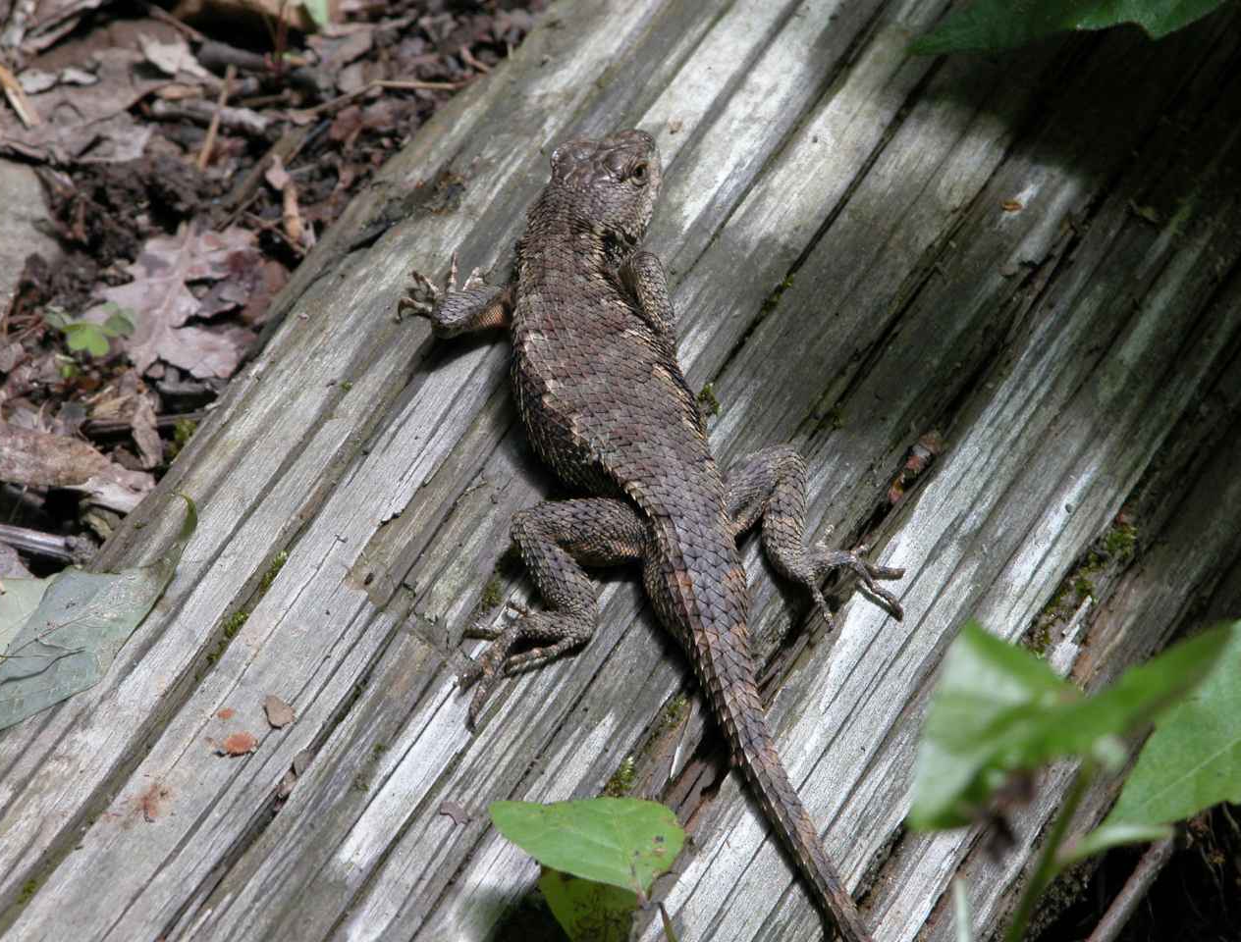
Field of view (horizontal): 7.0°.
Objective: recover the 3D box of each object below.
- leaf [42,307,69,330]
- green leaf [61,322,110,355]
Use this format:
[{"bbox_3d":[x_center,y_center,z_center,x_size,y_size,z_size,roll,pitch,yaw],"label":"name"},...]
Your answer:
[{"bbox_3d":[-0.073,-0.020,1.319,0.004,0.002,0.003,0,42,0],"label":"leaf"},{"bbox_3d":[-0.069,-0.017,1.313,0.006,0.002,0.004,0,42,0],"label":"green leaf"}]

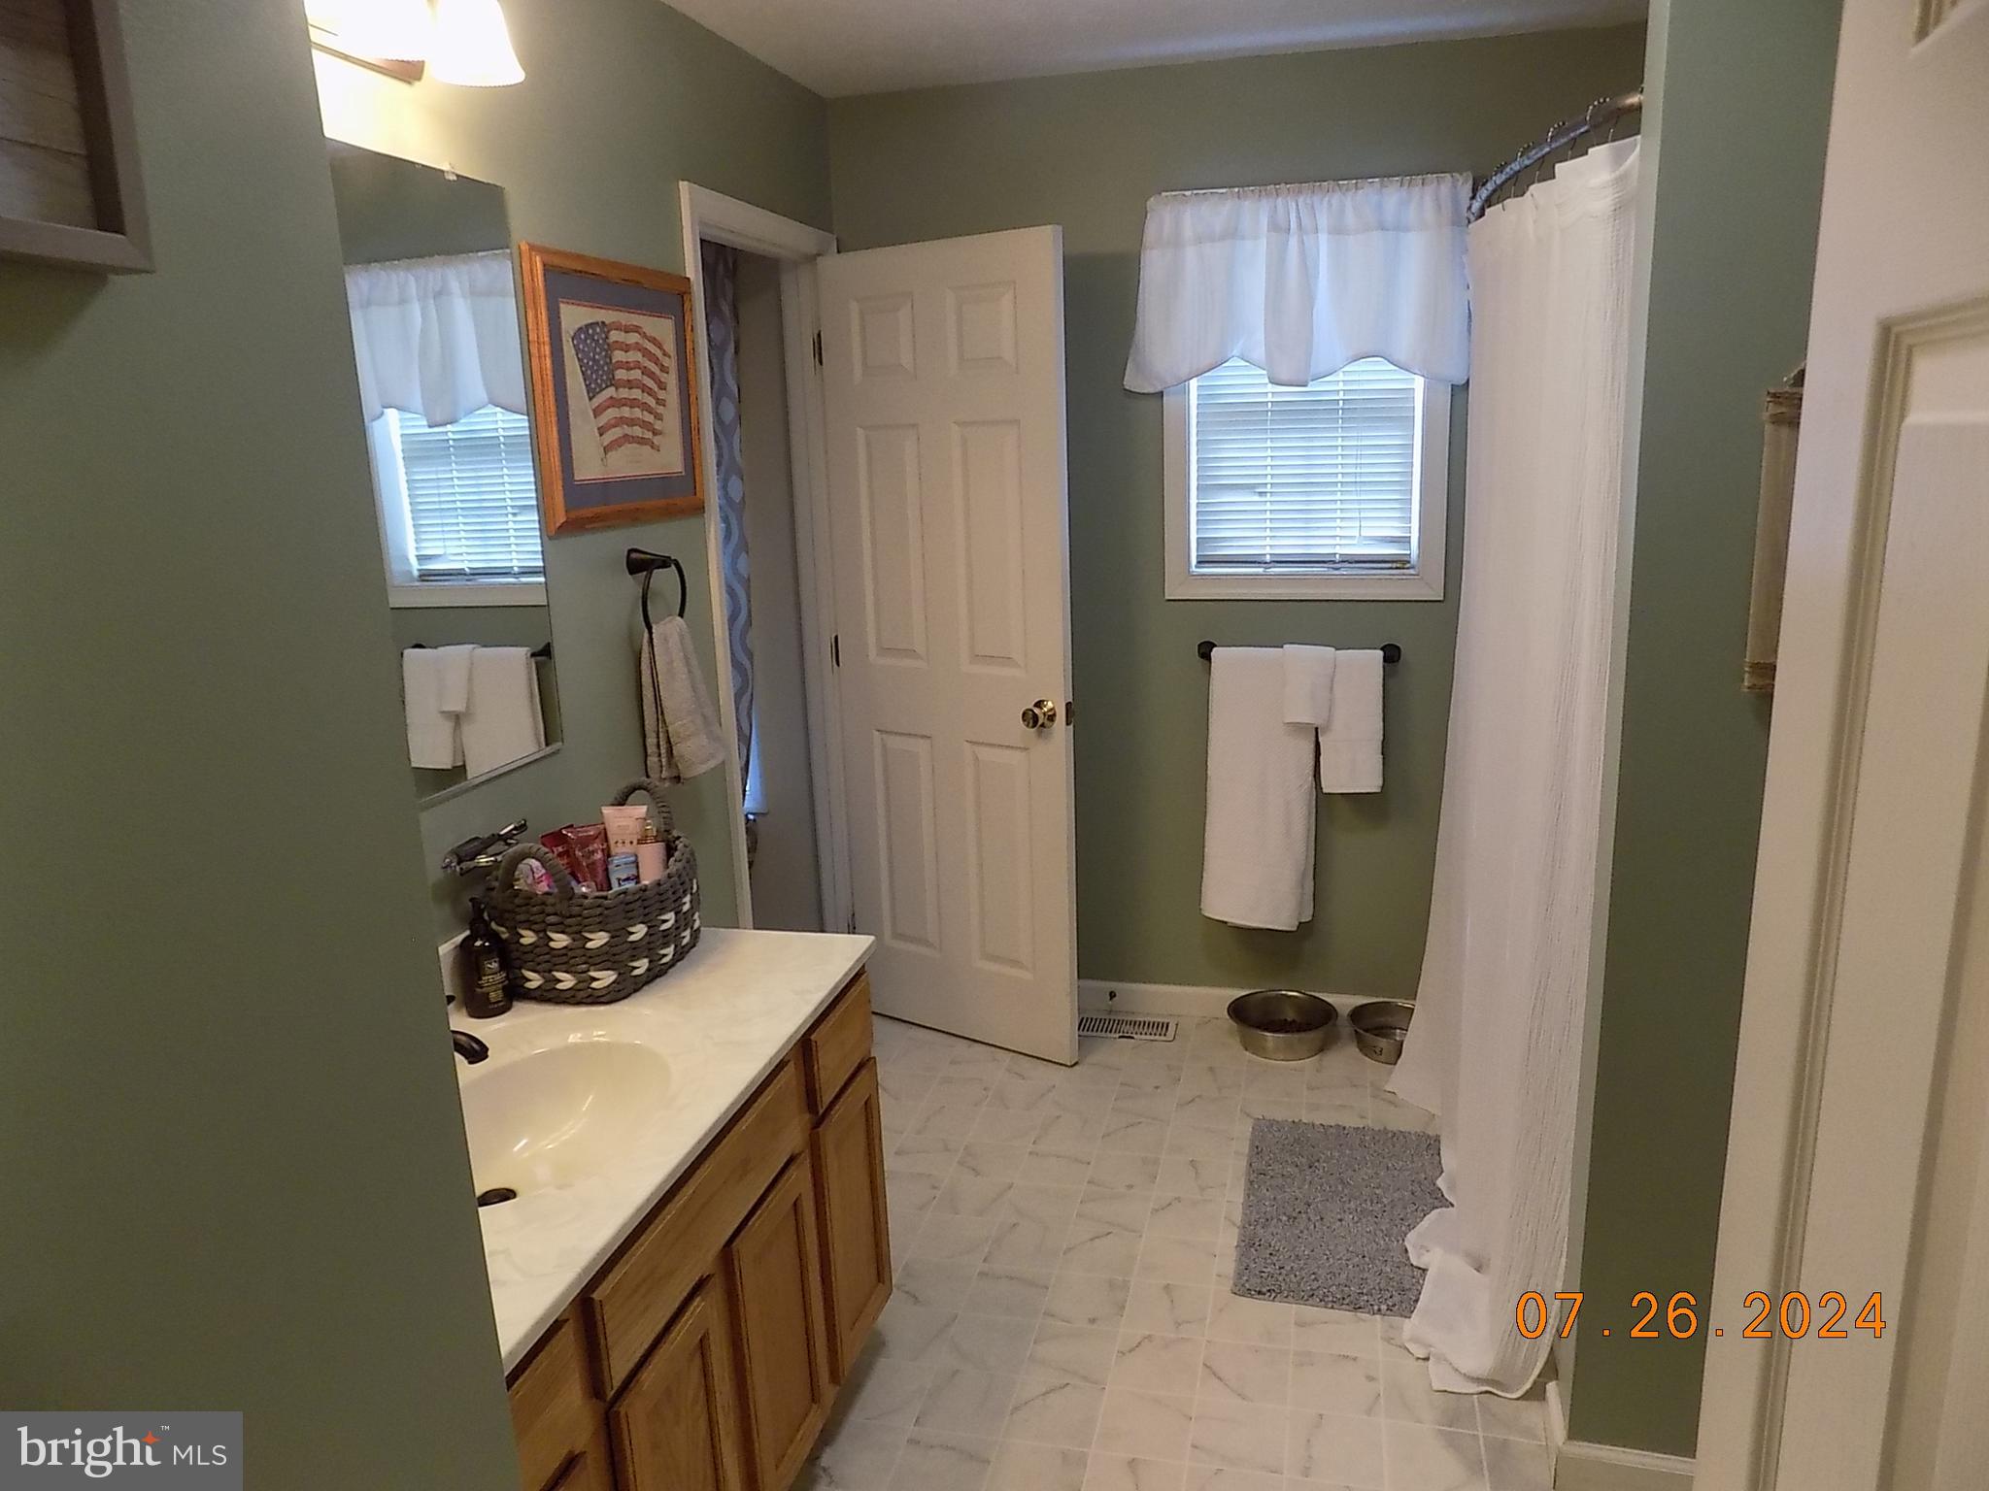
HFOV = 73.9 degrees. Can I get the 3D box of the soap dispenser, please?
[{"bbox_3d":[-0.738,0.304,1.912,0.066,0.168,0.066,-10,16,-33],"label":"soap dispenser"}]

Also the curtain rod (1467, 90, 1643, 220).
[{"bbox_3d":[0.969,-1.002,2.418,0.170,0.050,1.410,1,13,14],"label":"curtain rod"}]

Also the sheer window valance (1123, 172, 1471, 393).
[{"bbox_3d":[0.715,-1.093,3.163,0.800,0.470,0.090,1,13,14],"label":"sheer window valance"}]

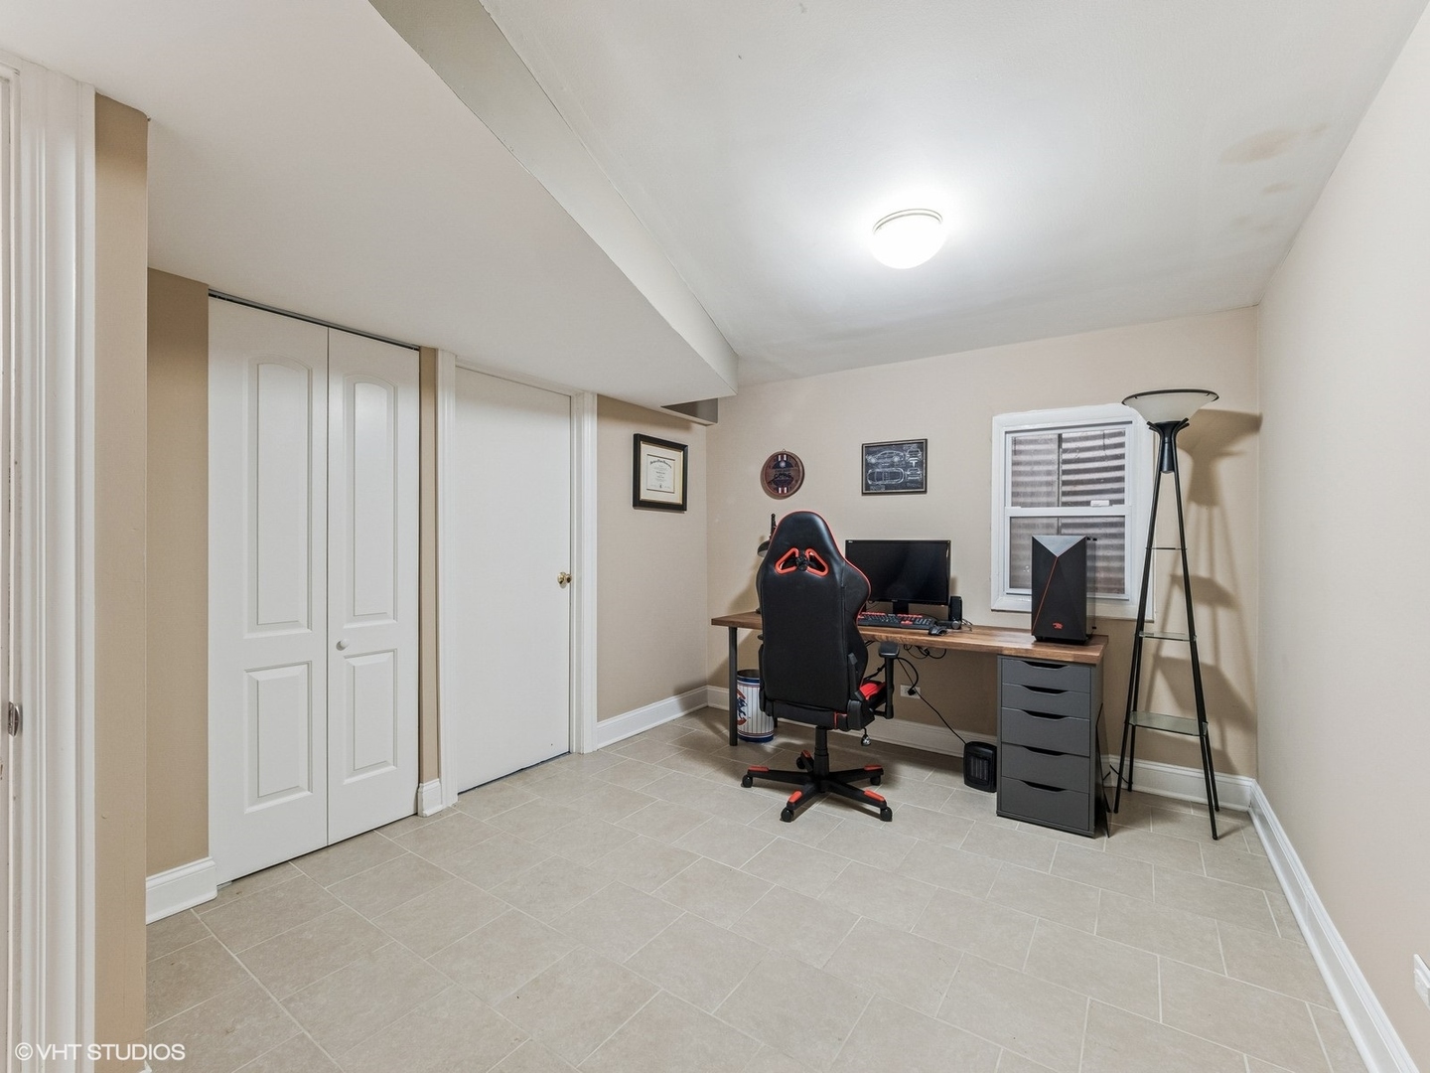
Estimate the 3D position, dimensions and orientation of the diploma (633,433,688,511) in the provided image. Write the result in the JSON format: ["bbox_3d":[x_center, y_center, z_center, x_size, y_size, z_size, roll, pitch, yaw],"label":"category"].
[{"bbox_3d":[-0.346,-0.402,3.777,0.030,0.455,0.530,0,0,36],"label":"diploma"}]

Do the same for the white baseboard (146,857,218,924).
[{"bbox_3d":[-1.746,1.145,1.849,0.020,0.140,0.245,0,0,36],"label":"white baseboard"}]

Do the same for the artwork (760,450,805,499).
[{"bbox_3d":[0.456,-0.404,3.819,0.305,0.305,0.040,0,0,34],"label":"artwork"}]

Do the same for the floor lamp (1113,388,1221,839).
[{"bbox_3d":[1.982,0.304,2.537,0.360,1.810,0.360,0,0,35],"label":"floor lamp"}]

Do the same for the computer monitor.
[{"bbox_3d":[0.962,0.248,3.073,0.550,0.455,0.180,0,0,35],"label":"computer monitor"}]

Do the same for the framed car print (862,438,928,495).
[{"bbox_3d":[1.059,-0.402,3.416,0.382,0.305,0.020,0,0,34],"label":"framed car print"}]

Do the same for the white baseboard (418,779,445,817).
[{"bbox_3d":[-1.246,1.146,2.555,0.030,0.140,0.095,0,0,36],"label":"white baseboard"}]

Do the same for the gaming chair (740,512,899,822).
[{"bbox_3d":[0.505,0.557,2.697,0.690,1.310,0.700,0,0,29],"label":"gaming chair"}]

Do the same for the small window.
[{"bbox_3d":[1.782,-0.118,2.921,0.690,1.045,0.080,0,0,34],"label":"small window"}]

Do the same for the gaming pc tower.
[{"bbox_3d":[1.617,0.238,2.670,0.205,0.470,0.430,0,0,37],"label":"gaming pc tower"}]

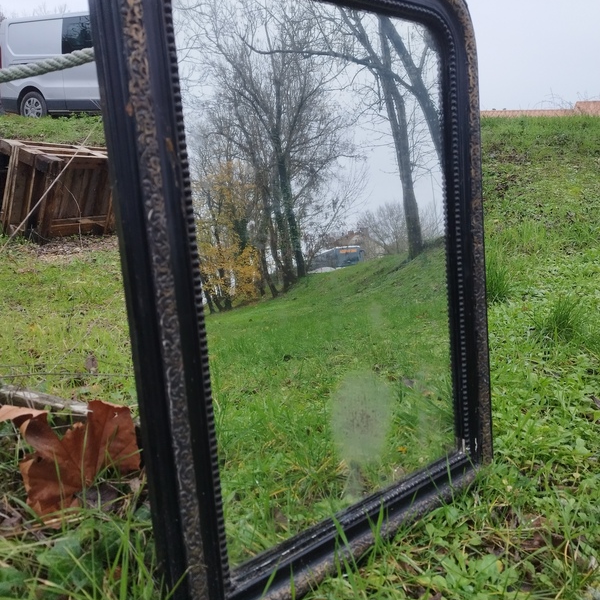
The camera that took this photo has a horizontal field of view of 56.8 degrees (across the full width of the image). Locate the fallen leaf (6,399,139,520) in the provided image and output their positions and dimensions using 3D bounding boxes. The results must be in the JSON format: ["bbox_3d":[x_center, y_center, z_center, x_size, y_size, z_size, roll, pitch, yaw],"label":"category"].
[{"bbox_3d":[-0.346,0.240,0.840,0.195,0.165,0.060,-2,-27,-16],"label":"fallen leaf"}]

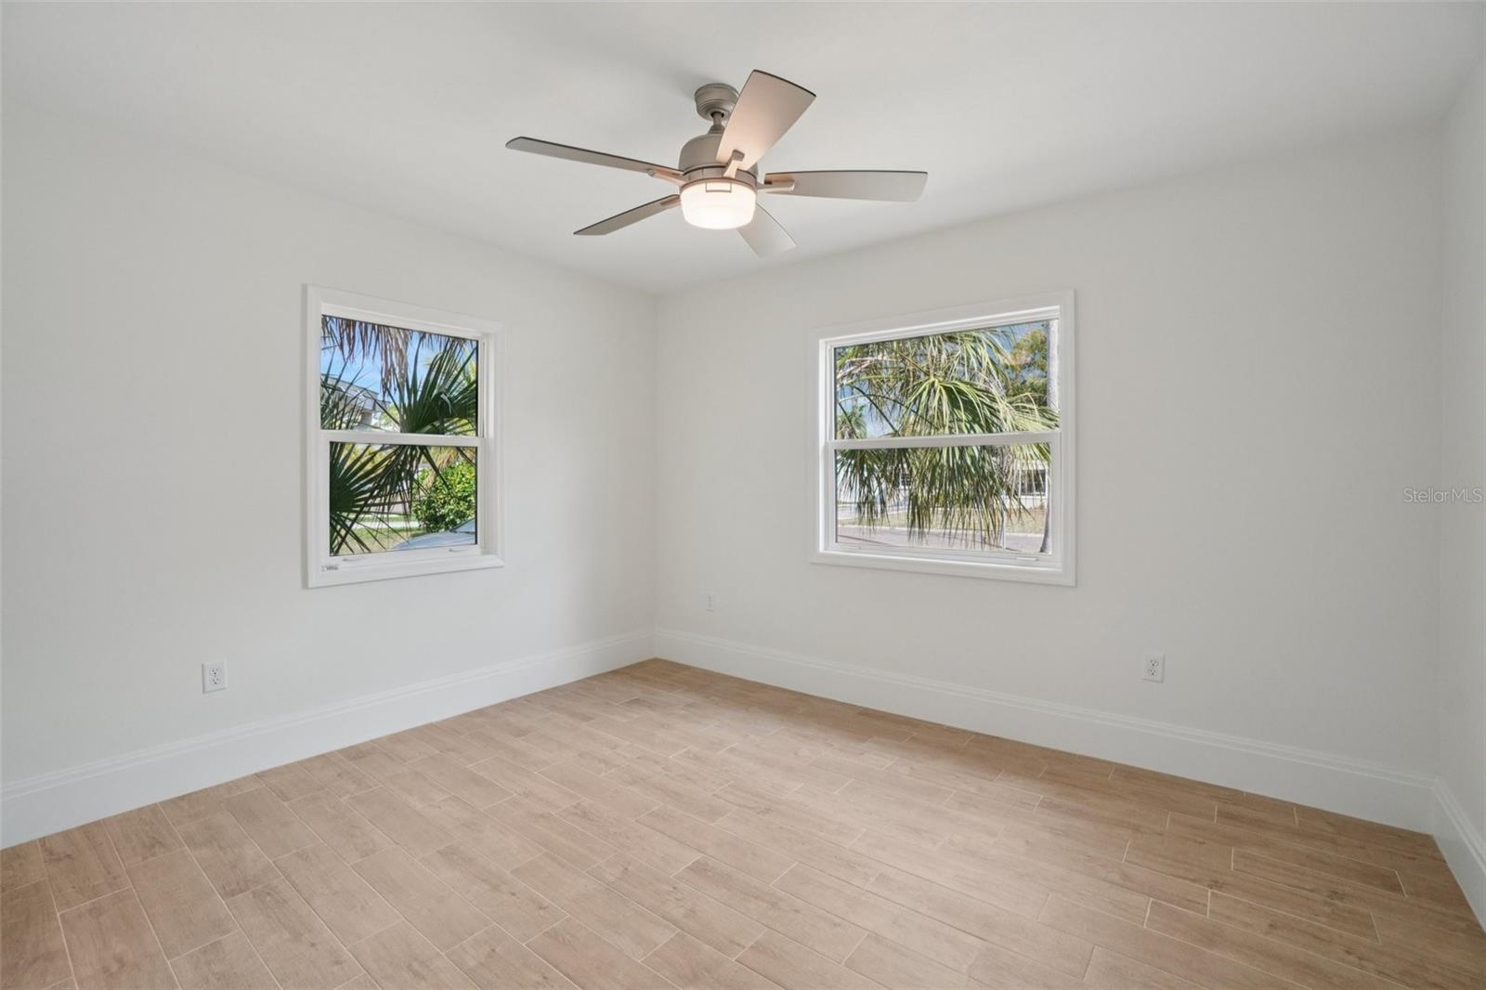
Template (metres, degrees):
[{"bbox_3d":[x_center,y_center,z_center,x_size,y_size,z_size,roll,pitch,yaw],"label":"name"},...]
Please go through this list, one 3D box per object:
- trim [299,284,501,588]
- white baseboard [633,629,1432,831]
[{"bbox_3d":[-1.612,-0.258,3.035,0.110,1.300,0.900,1,1,39],"label":"trim"},{"bbox_3d":[0.882,1.038,3.165,3.640,0.203,0.022,1,1,36],"label":"white baseboard"}]

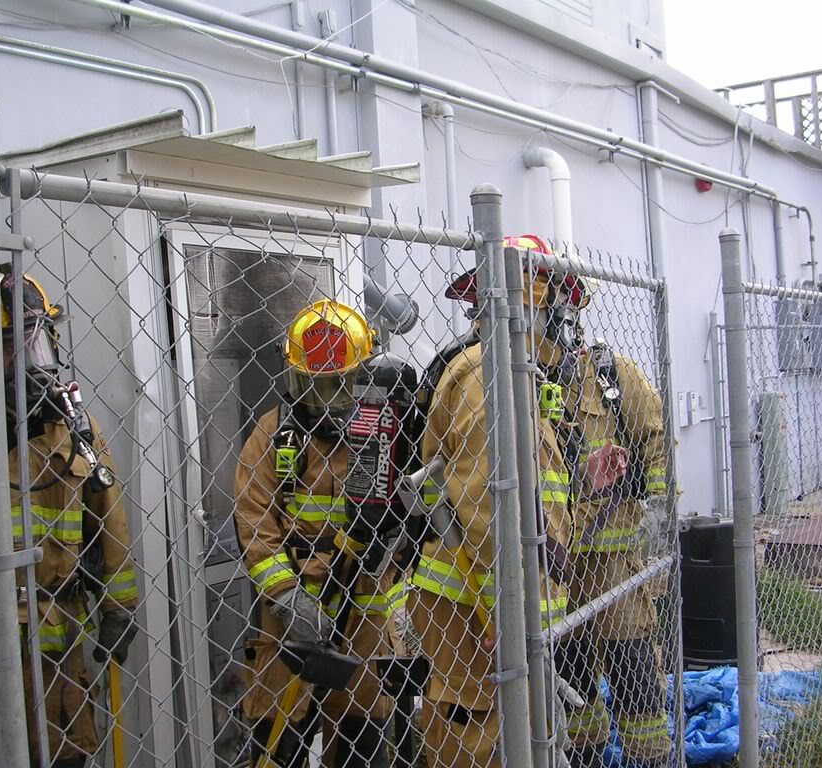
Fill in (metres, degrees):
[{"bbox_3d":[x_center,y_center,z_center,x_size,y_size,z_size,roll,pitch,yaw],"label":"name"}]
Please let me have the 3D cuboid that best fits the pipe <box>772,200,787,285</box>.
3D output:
[{"bbox_3d":[3.503,-1.347,10.700,0.075,0.870,0.075,-3,1,34],"label":"pipe"}]

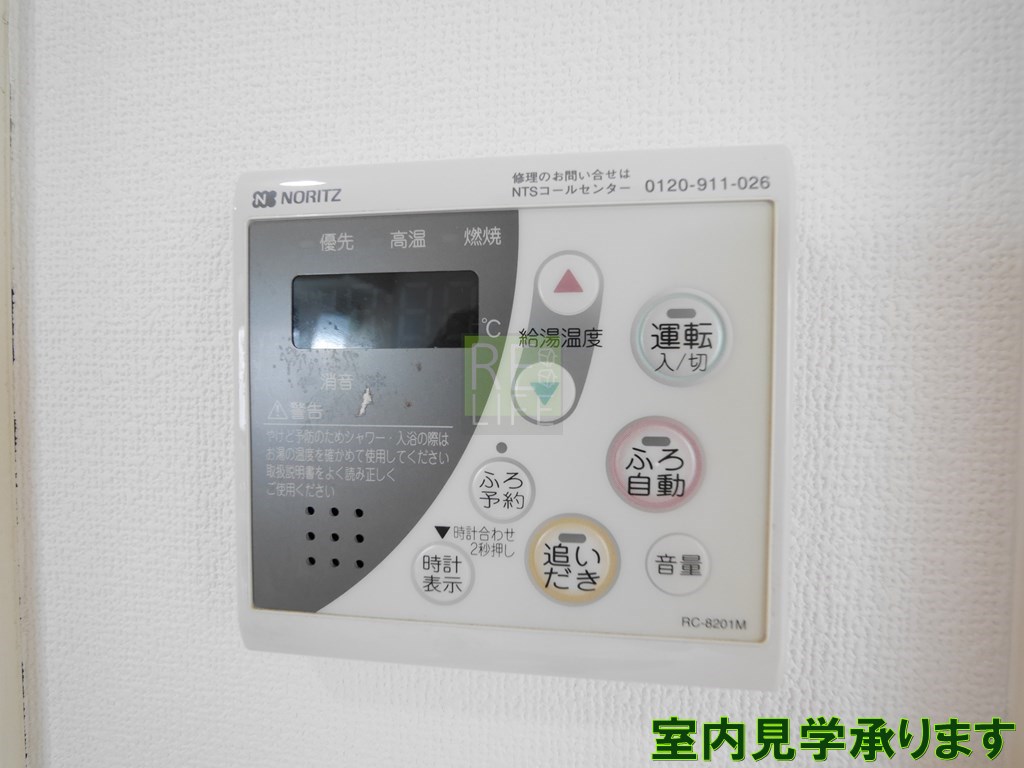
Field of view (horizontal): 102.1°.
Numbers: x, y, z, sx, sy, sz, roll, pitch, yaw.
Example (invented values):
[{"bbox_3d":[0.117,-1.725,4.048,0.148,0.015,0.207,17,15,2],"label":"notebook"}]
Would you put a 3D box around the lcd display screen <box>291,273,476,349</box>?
[{"bbox_3d":[-0.031,-0.018,0.102,0.047,0.018,0.004,0,1,6],"label":"lcd display screen"}]

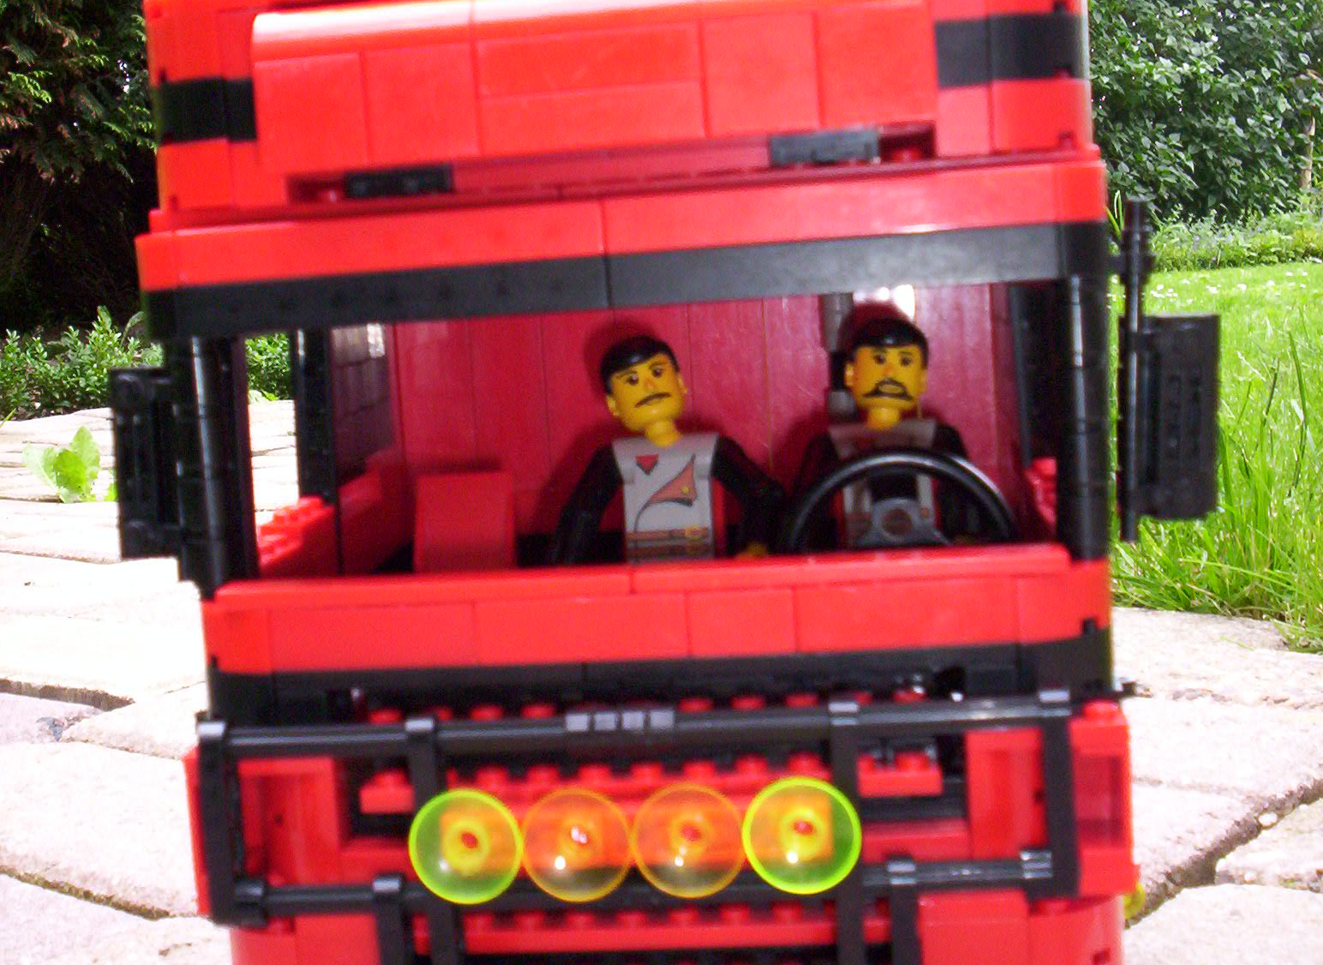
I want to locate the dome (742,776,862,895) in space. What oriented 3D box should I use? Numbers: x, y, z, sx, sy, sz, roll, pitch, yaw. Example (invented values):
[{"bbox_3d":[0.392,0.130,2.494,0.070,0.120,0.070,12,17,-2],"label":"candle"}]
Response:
[{"bbox_3d":[0.020,0.049,0.269,0.016,0.016,0.006,-3,6,6],"label":"dome"}]

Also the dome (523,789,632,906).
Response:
[{"bbox_3d":[-0.012,0.051,0.272,0.016,0.016,0.006,-3,6,6],"label":"dome"}]

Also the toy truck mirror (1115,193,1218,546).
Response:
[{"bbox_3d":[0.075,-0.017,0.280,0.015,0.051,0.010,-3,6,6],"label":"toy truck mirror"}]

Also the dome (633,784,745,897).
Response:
[{"bbox_3d":[0.004,0.050,0.271,0.016,0.016,0.006,-3,6,6],"label":"dome"}]

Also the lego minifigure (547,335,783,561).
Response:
[{"bbox_3d":[0.000,0.003,0.337,0.042,0.058,0.034,-3,6,6],"label":"lego minifigure"}]

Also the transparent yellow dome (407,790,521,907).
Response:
[{"bbox_3d":[-0.028,0.052,0.274,0.016,0.016,0.006,-3,6,6],"label":"transparent yellow dome"}]

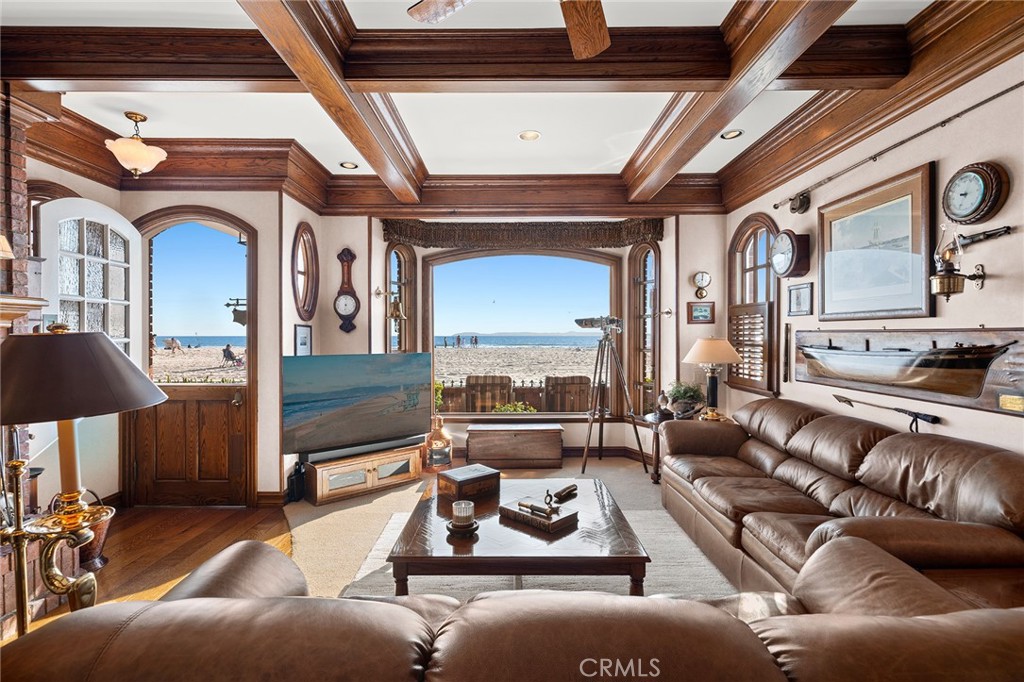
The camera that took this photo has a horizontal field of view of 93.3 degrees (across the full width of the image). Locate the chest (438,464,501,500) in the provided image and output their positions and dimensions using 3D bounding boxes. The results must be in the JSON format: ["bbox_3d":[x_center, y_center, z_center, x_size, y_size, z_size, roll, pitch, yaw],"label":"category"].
[{"bbox_3d":[-0.260,0.864,2.968,0.306,0.116,0.222,-1,1,-40],"label":"chest"}]

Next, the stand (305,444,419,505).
[{"bbox_3d":[-1.362,1.196,4.473,0.300,0.325,1.050,1,1,44],"label":"stand"}]

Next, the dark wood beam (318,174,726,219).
[{"bbox_3d":[0.128,-1.422,4.714,4.053,0.332,0.220,0,1,0],"label":"dark wood beam"}]

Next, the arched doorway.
[{"bbox_3d":[-2.689,0.135,4.051,1.119,2.513,0.160,0,1,0],"label":"arched doorway"}]

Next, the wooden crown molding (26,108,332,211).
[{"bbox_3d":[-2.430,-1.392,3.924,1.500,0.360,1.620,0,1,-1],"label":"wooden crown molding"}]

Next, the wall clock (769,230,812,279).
[{"bbox_3d":[2.100,-0.664,3.666,0.118,0.354,0.348,0,1,0],"label":"wall clock"}]

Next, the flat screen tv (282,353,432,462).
[{"bbox_3d":[-1.412,0.548,4.602,1.450,0.840,0.070,-1,1,-41],"label":"flat screen tv"}]

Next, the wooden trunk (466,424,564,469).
[{"bbox_3d":[0.042,1.143,5.289,1.020,0.410,0.370,0,1,0],"label":"wooden trunk"}]

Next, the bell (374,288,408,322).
[{"bbox_3d":[-1.209,-0.368,4.836,0.348,0.348,0.204,0,1,25],"label":"bell"}]

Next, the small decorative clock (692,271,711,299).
[{"bbox_3d":[1.891,-0.551,4.801,0.183,0.278,0.080,0,1,0],"label":"small decorative clock"}]

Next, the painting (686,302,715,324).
[{"bbox_3d":[1.891,-0.276,4.824,0.281,0.223,0.035,0,1,0],"label":"painting"}]

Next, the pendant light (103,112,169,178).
[{"bbox_3d":[-2.617,-1.352,3.378,0.346,0.431,0.346,0,1,0],"label":"pendant light"}]

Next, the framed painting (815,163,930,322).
[{"bbox_3d":[2.150,-0.524,2.930,0.038,0.800,0.900,0,1,0],"label":"framed painting"}]

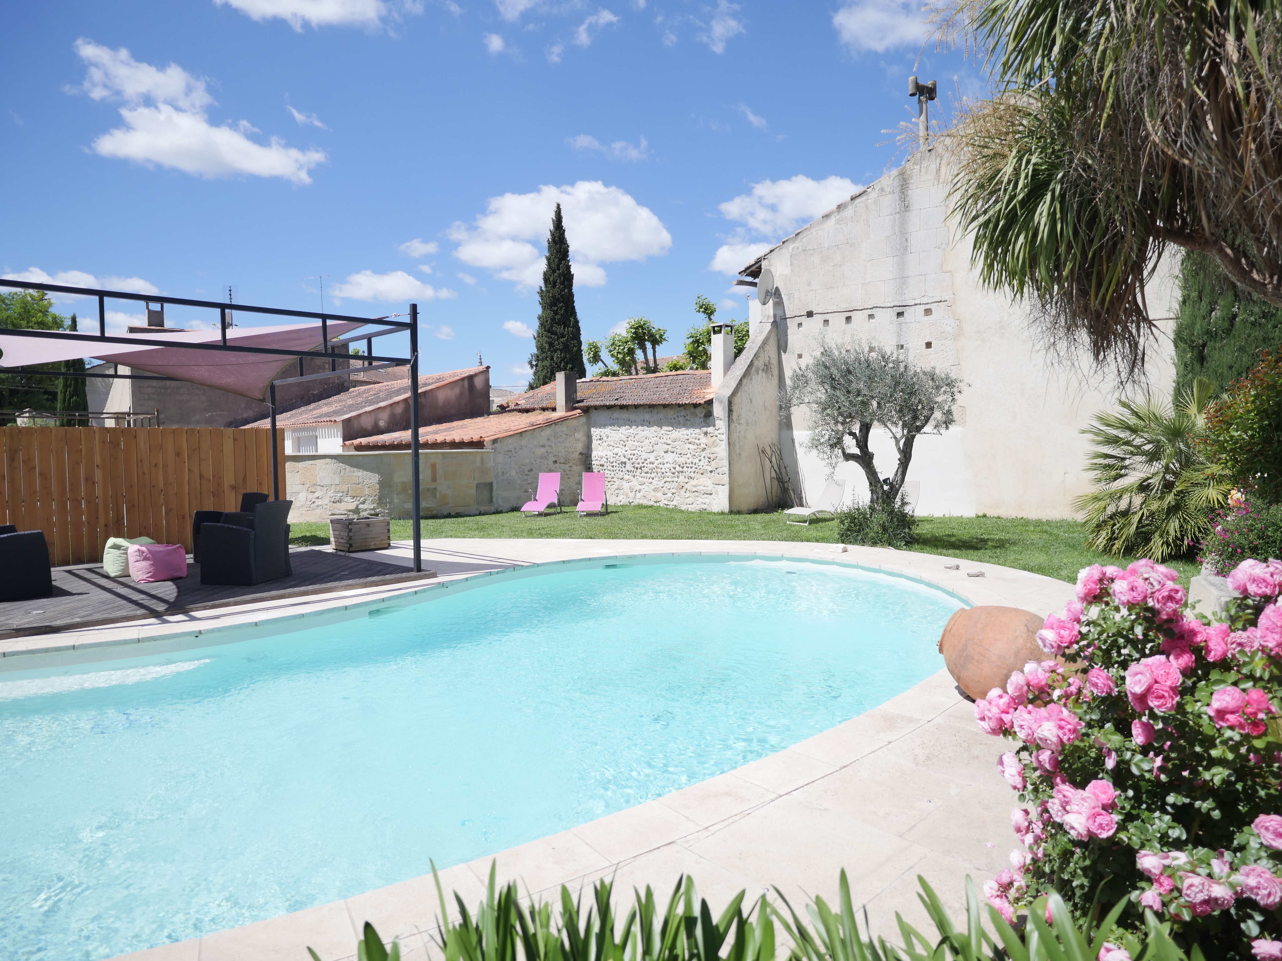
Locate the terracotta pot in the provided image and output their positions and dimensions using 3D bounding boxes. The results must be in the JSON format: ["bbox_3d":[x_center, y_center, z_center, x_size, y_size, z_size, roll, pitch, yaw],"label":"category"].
[{"bbox_3d":[1.866,0.922,4.100,0.535,0.535,0.660,-3,25,-46],"label":"terracotta pot"}]

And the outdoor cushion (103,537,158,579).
[{"bbox_3d":[-5.715,0.866,9.110,0.420,0.410,0.430,0,3,32],"label":"outdoor cushion"}]

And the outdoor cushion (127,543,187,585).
[{"bbox_3d":[-5.205,0.880,8.780,0.420,0.390,0.430,0,3,32],"label":"outdoor cushion"}]

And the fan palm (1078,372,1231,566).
[{"bbox_3d":[6.519,-0.189,10.259,2.100,2.150,2.050,0,2,28],"label":"fan palm"}]

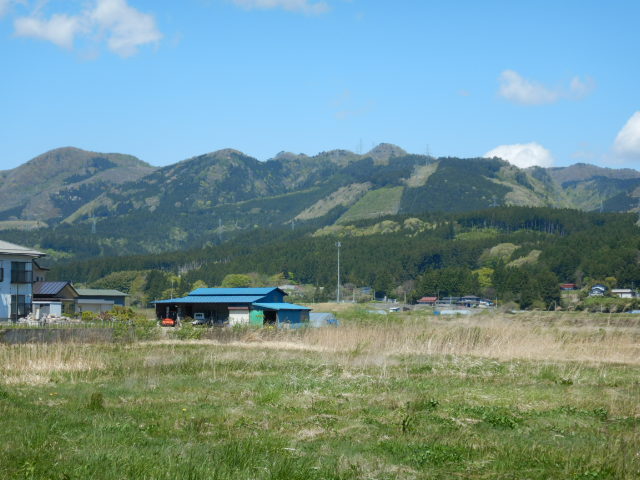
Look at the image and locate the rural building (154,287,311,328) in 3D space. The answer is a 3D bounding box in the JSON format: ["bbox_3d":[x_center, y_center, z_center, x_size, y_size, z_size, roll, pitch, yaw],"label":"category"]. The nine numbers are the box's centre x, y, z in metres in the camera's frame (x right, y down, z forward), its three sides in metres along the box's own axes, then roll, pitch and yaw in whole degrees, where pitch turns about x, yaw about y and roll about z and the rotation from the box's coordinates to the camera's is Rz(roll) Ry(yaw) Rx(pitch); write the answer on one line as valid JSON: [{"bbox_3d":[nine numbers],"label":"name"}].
[{"bbox_3d":[-10.903,8.271,177.000,18.431,4.929,7.309,-2,-3,30],"label":"rural building"}]

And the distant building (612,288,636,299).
[{"bbox_3d":[147.179,26.211,700.000,9.315,4.657,6.488,-2,-3,27],"label":"distant building"}]

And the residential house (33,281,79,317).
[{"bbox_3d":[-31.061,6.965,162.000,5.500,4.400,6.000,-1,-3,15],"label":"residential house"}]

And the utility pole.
[{"bbox_3d":[9.053,14.853,680.000,2.400,29.235,2.400,0,-3,0],"label":"utility pole"}]

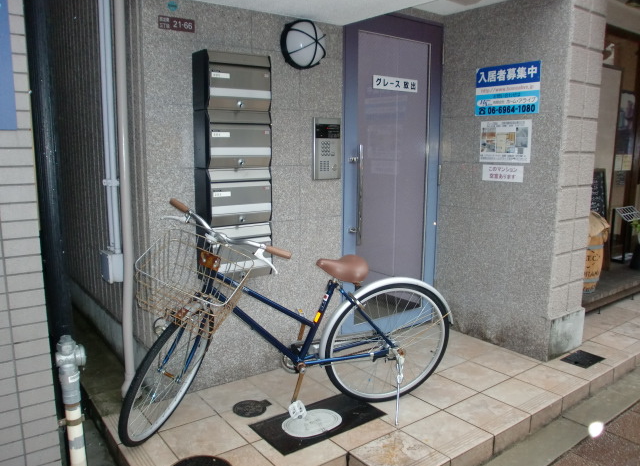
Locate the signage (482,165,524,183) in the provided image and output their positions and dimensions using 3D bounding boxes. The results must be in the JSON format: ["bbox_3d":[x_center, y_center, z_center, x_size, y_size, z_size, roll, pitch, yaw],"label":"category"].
[{"bbox_3d":[1.148,-0.373,3.263,0.005,0.099,0.286,-7,11,-37],"label":"signage"}]

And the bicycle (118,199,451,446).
[{"bbox_3d":[-0.083,0.379,2.320,1.611,1.050,0.662,-2,9,-16],"label":"bicycle"}]

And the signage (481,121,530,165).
[{"bbox_3d":[1.151,-0.567,3.229,0.005,0.258,0.357,-7,11,-37],"label":"signage"}]

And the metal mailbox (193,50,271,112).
[{"bbox_3d":[-0.426,-0.732,2.543,0.338,0.270,0.177,-7,11,-37],"label":"metal mailbox"}]

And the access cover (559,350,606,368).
[{"bbox_3d":[1.622,0.783,3.194,0.253,0.020,0.165,-7,11,-37],"label":"access cover"}]

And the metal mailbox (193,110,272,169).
[{"bbox_3d":[-0.426,-0.462,2.586,0.338,0.274,0.177,-7,11,-37],"label":"metal mailbox"}]

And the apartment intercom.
[{"bbox_3d":[0.049,-0.492,3.040,0.192,0.358,0.035,-7,11,-37],"label":"apartment intercom"}]

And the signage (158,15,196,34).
[{"bbox_3d":[-0.666,-0.976,2.425,0.176,0.060,0.010,-7,11,-37],"label":"signage"}]

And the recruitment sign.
[{"bbox_3d":[1.145,-0.881,3.188,0.010,0.299,0.447,-7,11,-37],"label":"recruitment sign"}]

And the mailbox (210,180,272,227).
[{"bbox_3d":[-0.427,-0.190,2.628,0.338,0.273,0.177,-7,11,-37],"label":"mailbox"}]

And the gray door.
[{"bbox_3d":[0.485,-0.344,3.420,0.864,2.081,0.061,-7,11,-37],"label":"gray door"}]

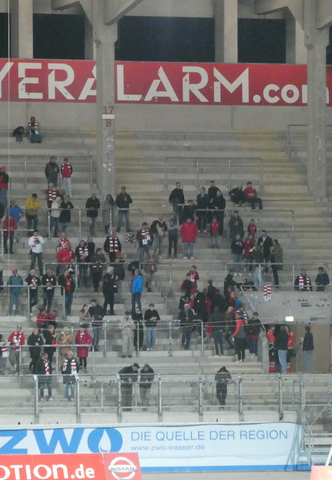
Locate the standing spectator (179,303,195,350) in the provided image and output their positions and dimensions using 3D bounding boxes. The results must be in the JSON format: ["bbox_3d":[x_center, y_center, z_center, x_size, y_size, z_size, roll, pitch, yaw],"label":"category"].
[{"bbox_3d":[0.776,3.251,138.353,0.570,1.751,0.450,0,-1,-10],"label":"standing spectator"}]

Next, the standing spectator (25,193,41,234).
[{"bbox_3d":[-5.215,-0.980,144.998,0.560,1.686,0.450,0,-1,-20],"label":"standing spectator"}]

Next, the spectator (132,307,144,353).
[{"bbox_3d":[-1.053,3.377,140.545,0.377,1.684,0.360,0,-1,-10],"label":"spectator"}]

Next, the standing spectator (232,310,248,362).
[{"bbox_3d":[2.740,3.589,136.478,0.550,1.864,0.420,0,-1,11],"label":"standing spectator"}]

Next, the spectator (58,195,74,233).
[{"bbox_3d":[-3.982,-1.016,148.750,0.579,1.589,0.420,0,-1,-14],"label":"spectator"}]

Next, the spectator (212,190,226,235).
[{"bbox_3d":[2.142,-1.076,147.371,0.560,1.793,0.420,0,-1,-3],"label":"spectator"}]

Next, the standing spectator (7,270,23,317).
[{"bbox_3d":[-5.797,2.001,141.854,0.578,1.807,0.400,0,-1,-3],"label":"standing spectator"}]

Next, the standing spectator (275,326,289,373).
[{"bbox_3d":[4.333,4.086,138.120,0.520,1.800,0.360,0,-1,6],"label":"standing spectator"}]

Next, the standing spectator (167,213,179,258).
[{"bbox_3d":[0.253,-0.163,143.901,0.480,1.751,0.340,0,-1,-6],"label":"standing spectator"}]

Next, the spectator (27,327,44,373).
[{"bbox_3d":[-4.741,4.054,135.361,0.600,1.666,0.500,0,-1,-14],"label":"spectator"}]

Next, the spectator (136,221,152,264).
[{"bbox_3d":[-0.825,0.124,147.709,0.651,1.630,0.420,0,-1,-18],"label":"spectator"}]

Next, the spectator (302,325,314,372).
[{"bbox_3d":[5.349,4.131,139.300,0.480,1.797,0.500,-1,-1,37],"label":"spectator"}]

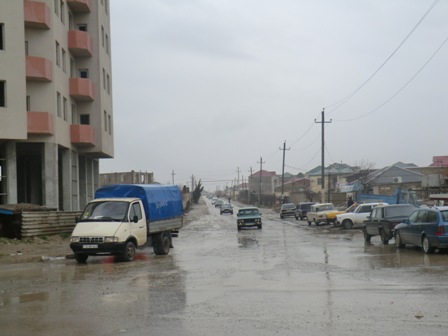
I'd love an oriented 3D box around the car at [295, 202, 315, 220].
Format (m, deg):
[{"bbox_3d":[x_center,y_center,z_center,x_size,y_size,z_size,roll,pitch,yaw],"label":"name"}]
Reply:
[{"bbox_3d":[7.850,4.129,67.000,1.680,1.530,4.050,-2,-3,-4],"label":"car"}]

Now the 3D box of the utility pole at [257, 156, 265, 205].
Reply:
[{"bbox_3d":[6.341,2.601,121.000,1.400,9.000,0.300,1,-3,-2],"label":"utility pole"}]

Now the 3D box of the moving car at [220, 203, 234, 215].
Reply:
[{"bbox_3d":[0.420,5.416,93.000,1.670,1.450,4.200,-2,-3,-1],"label":"moving car"}]

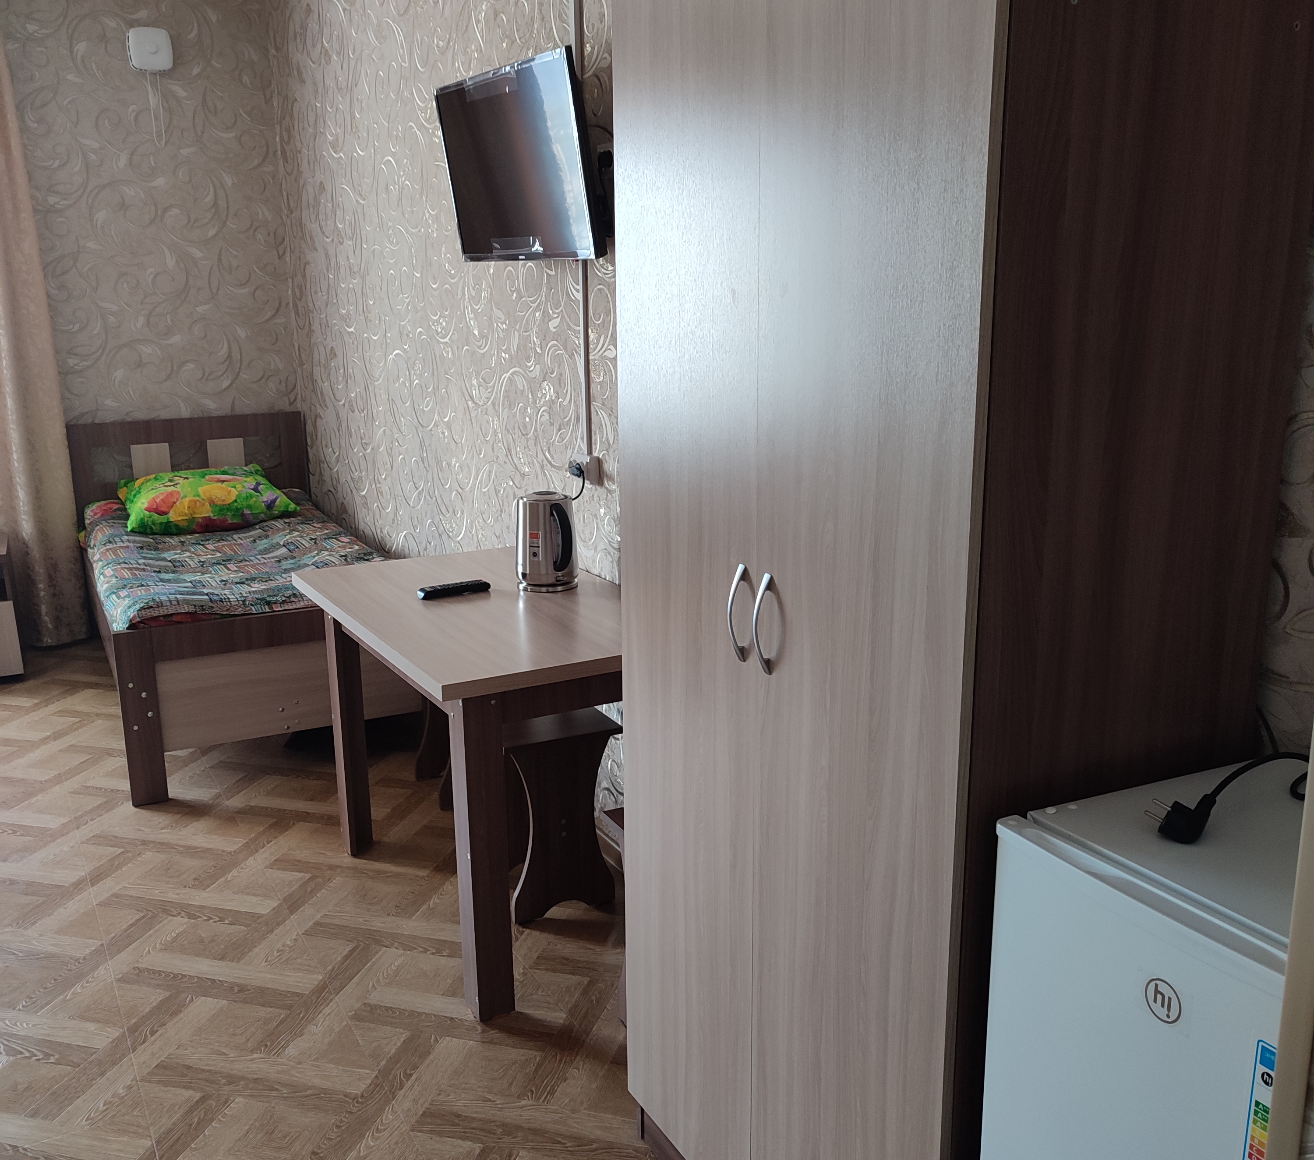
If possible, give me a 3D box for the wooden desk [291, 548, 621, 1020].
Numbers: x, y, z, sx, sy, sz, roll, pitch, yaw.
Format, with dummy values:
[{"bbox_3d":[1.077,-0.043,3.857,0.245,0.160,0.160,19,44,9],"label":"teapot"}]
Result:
[{"bbox_3d":[-0.383,0.424,3.063,0.651,0.763,1.095,-8,15,-29],"label":"wooden desk"}]

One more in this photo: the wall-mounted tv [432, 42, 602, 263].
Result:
[{"bbox_3d":[-0.327,-0.984,3.011,0.055,0.430,0.730,-17,20,-27],"label":"wall-mounted tv"}]

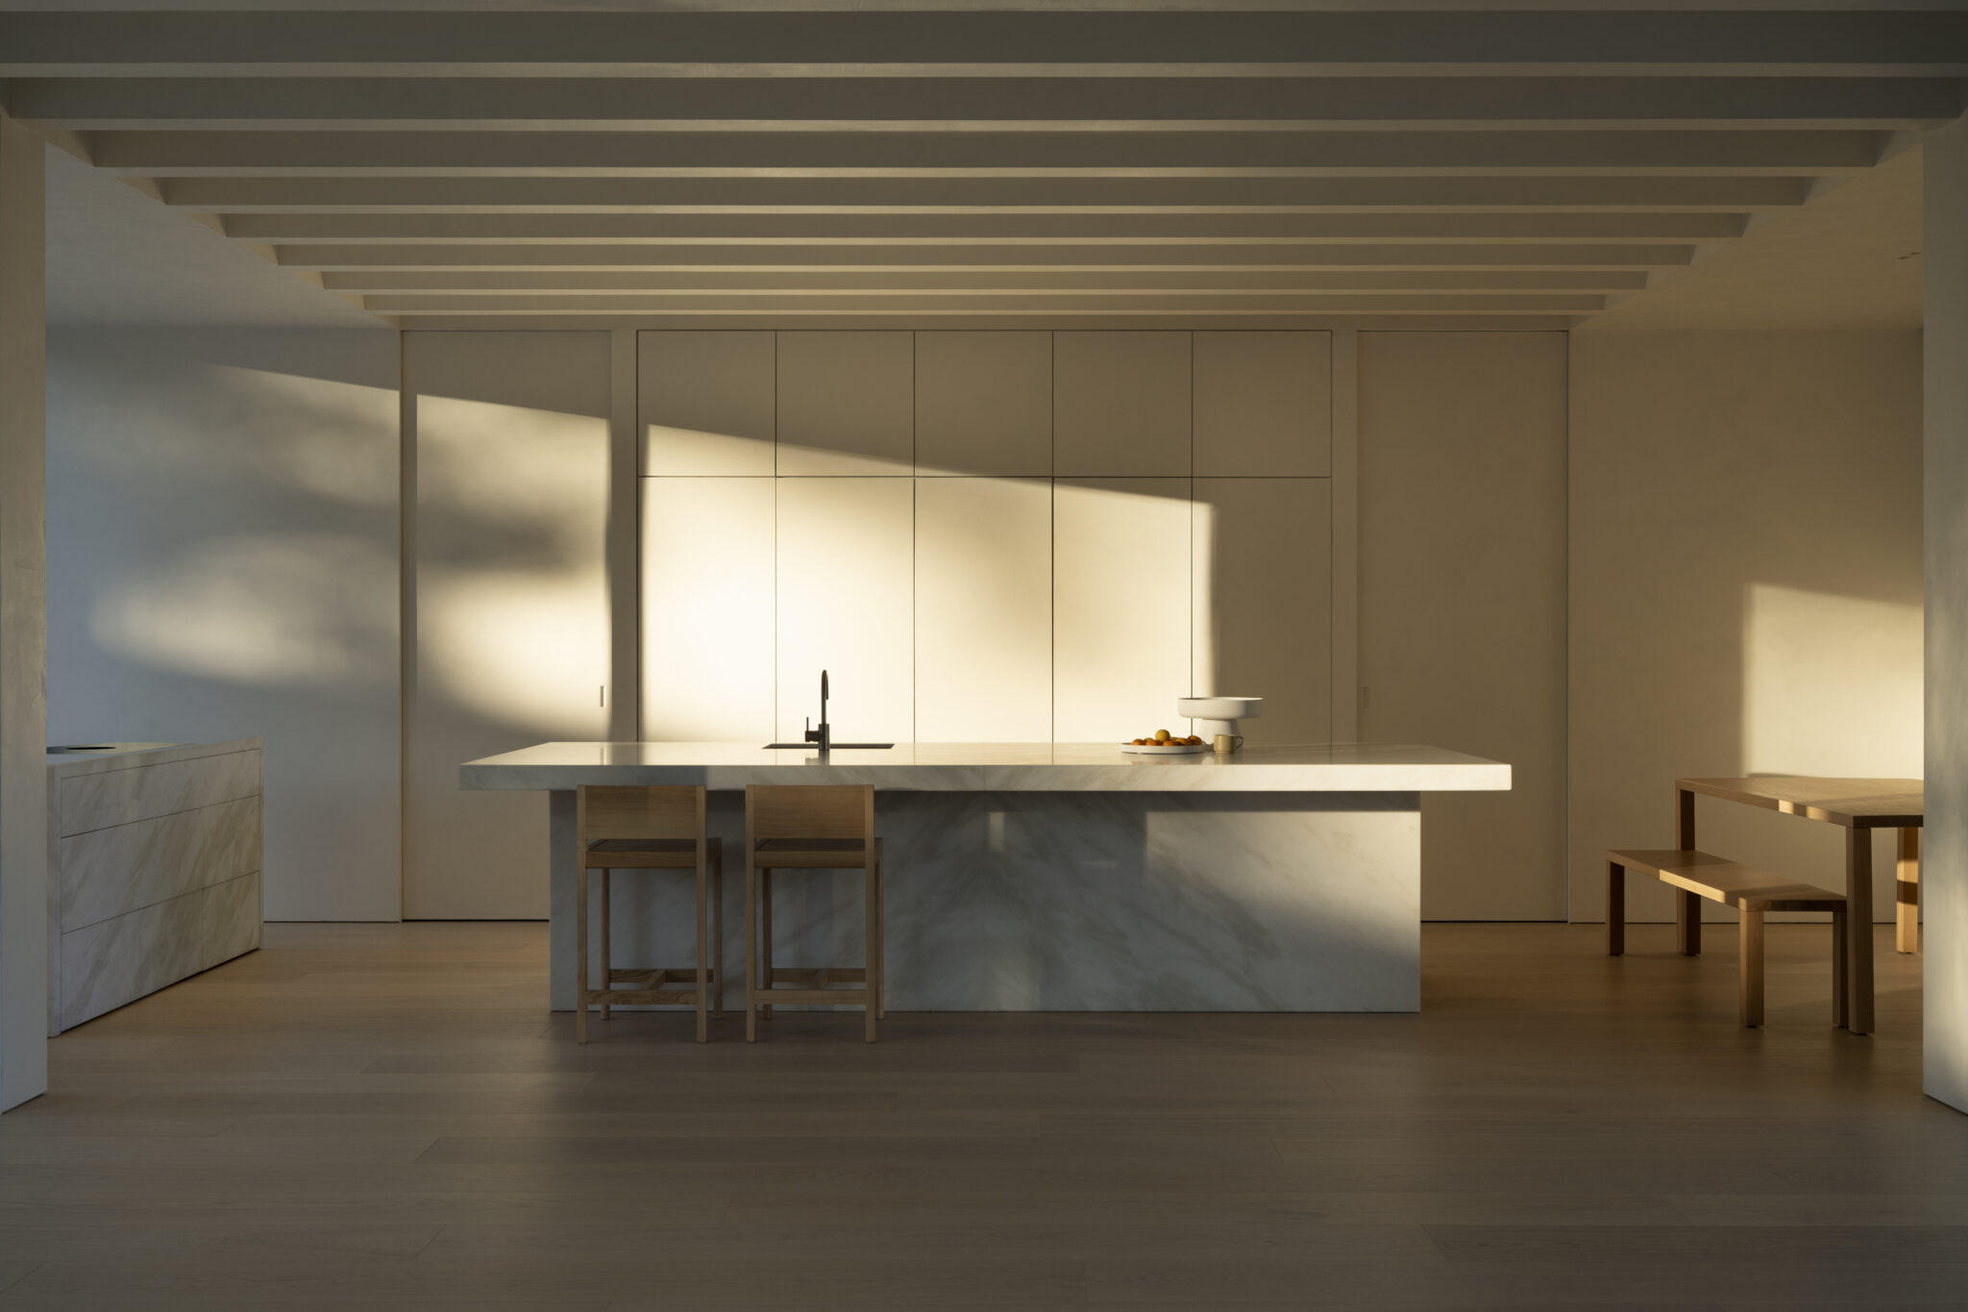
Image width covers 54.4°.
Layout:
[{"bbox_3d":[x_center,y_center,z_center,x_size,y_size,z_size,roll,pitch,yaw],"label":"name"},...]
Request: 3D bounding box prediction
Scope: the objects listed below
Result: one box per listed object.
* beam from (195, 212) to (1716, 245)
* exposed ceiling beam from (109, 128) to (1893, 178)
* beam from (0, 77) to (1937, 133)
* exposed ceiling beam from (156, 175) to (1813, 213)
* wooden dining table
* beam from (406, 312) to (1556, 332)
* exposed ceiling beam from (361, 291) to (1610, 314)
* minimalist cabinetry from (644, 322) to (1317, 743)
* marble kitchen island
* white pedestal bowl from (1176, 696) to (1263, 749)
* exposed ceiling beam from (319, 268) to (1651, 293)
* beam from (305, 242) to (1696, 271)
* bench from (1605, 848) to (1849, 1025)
[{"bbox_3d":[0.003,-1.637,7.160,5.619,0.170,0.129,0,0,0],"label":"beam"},{"bbox_3d":[0.004,-1.623,6.058,5.576,0.180,0.124,0,0,0],"label":"exposed ceiling beam"},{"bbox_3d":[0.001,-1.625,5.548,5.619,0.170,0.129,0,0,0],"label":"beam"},{"bbox_3d":[0.004,-1.627,6.580,5.576,0.180,0.124,0,0,0],"label":"exposed ceiling beam"},{"bbox_3d":[3.509,0.919,7.430,1.039,0.749,1.702,0,0,0],"label":"wooden dining table"},{"bbox_3d":[0.005,-1.643,9.184,5.576,0.180,0.120,0,0,0],"label":"beam"},{"bbox_3d":[0.004,-1.640,8.664,5.576,0.180,0.124,0,0,0],"label":"exposed ceiling beam"},{"bbox_3d":[0.002,-0.139,9.463,3.320,2.835,0.600,0,0,0],"label":"minimalist cabinetry"},{"bbox_3d":[0.008,0.837,7.256,3.620,0.933,1.319,0,0,0],"label":"marble kitchen island"},{"bbox_3d":[0.941,0.269,7.601,0.333,0.200,0.333,0,0,0],"label":"white pedestal bowl"},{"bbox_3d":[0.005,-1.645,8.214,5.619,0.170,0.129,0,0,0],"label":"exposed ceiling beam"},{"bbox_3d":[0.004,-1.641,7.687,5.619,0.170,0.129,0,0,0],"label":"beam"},{"bbox_3d":[2.888,1.078,7.484,0.391,0.448,1.492,0,0,0],"label":"bench"}]

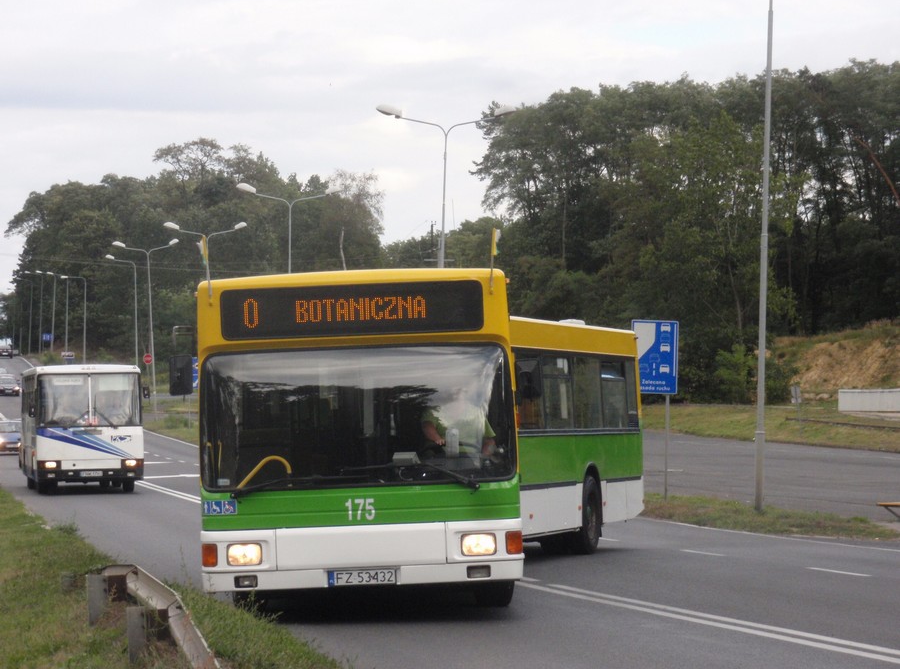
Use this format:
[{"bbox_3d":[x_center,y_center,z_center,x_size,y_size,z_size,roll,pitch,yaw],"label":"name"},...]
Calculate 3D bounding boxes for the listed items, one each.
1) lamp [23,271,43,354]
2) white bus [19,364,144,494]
[{"bbox_3d":[-45.945,-2.318,344.000,1.950,9.300,0.320,1,-1,-10],"label":"lamp"},{"bbox_3d":[-9.210,2.380,77.300,2.500,3.000,9.900,1,-2,-10],"label":"white bus"}]

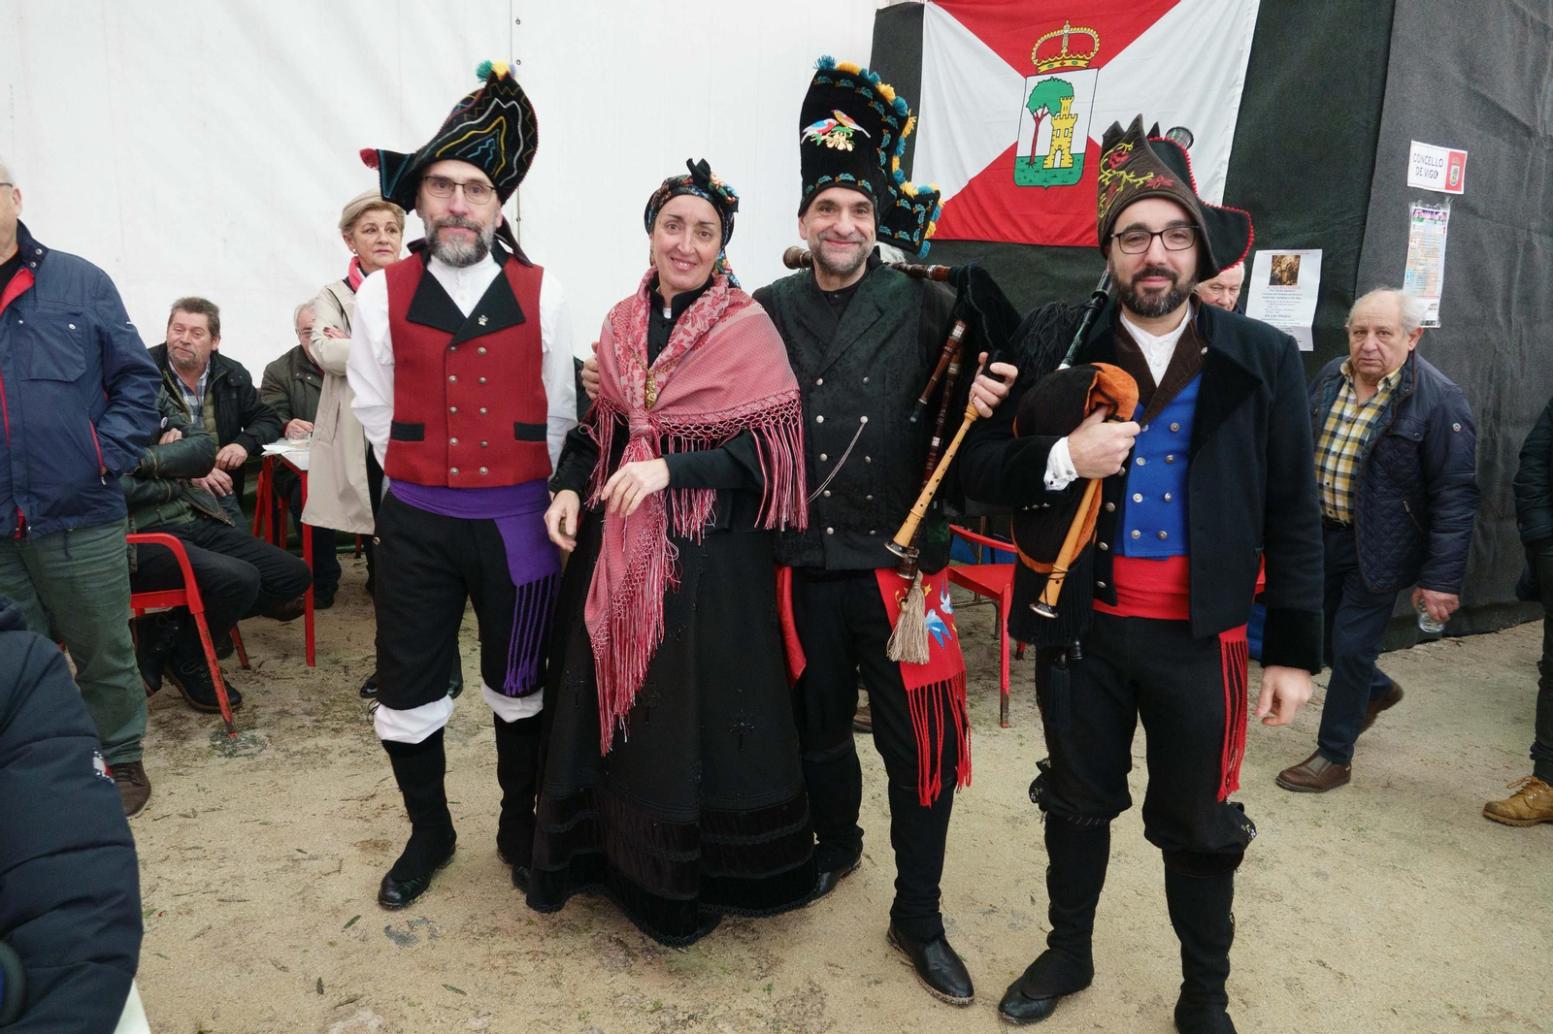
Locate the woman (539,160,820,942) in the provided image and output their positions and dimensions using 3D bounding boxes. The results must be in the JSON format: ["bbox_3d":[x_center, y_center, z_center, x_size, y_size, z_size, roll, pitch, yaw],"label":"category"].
[{"bbox_3d":[-0.202,0.081,2.383,0.660,1.660,0.580,3,11,8],"label":"woman"}]

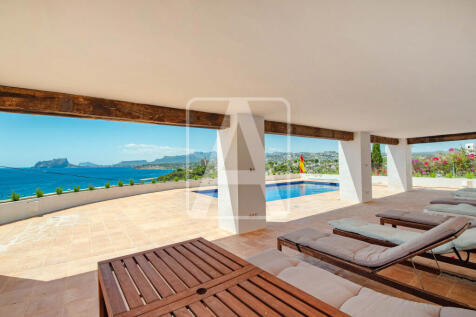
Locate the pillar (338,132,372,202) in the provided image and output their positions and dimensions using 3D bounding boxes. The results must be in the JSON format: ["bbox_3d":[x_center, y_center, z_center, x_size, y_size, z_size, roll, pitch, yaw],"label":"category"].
[{"bbox_3d":[4.238,0.290,7.199,0.696,2.414,0.786,0,-1,-33],"label":"pillar"}]

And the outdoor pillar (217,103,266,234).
[{"bbox_3d":[0.078,0.316,4.453,0.750,2.420,0.760,0,-2,-36],"label":"outdoor pillar"}]

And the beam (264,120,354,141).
[{"bbox_3d":[2.202,-0.753,5.916,4.407,0.282,0.254,0,-2,-34],"label":"beam"}]

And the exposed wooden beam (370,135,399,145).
[{"bbox_3d":[5.917,-0.781,8.321,3.349,0.272,0.272,0,-1,-33],"label":"exposed wooden beam"}]

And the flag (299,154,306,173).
[{"bbox_3d":[5.074,0.393,15.600,0.600,1.400,0.250,-1,-1,18],"label":"flag"}]

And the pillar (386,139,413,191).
[{"bbox_3d":[7.618,0.275,9.408,0.679,2.414,0.772,0,-1,-33],"label":"pillar"}]

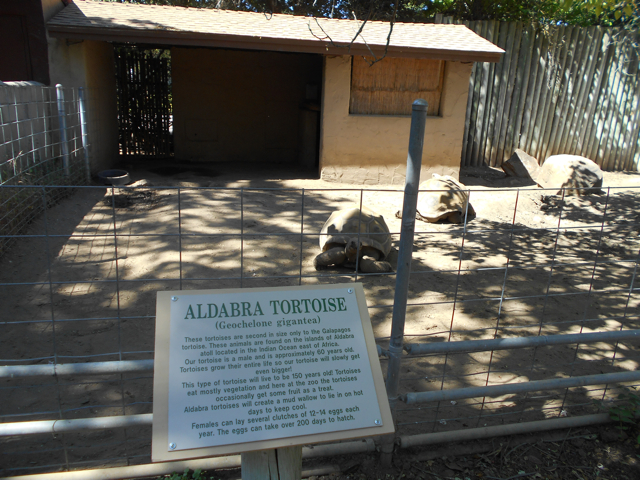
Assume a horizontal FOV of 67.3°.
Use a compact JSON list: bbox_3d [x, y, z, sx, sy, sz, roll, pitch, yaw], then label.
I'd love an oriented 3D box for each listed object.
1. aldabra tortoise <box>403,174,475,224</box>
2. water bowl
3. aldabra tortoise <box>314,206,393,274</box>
[{"bbox_3d":[1.730,-0.655,7.030,0.860,0.580,1.080,-7,16,-31],"label":"aldabra tortoise"},{"bbox_3d":[-3.730,-1.115,8.690,0.540,0.180,0.540,2,14,0],"label":"water bowl"},{"bbox_3d":[0.375,-0.085,5.170,0.780,0.530,1.030,3,14,6],"label":"aldabra tortoise"}]

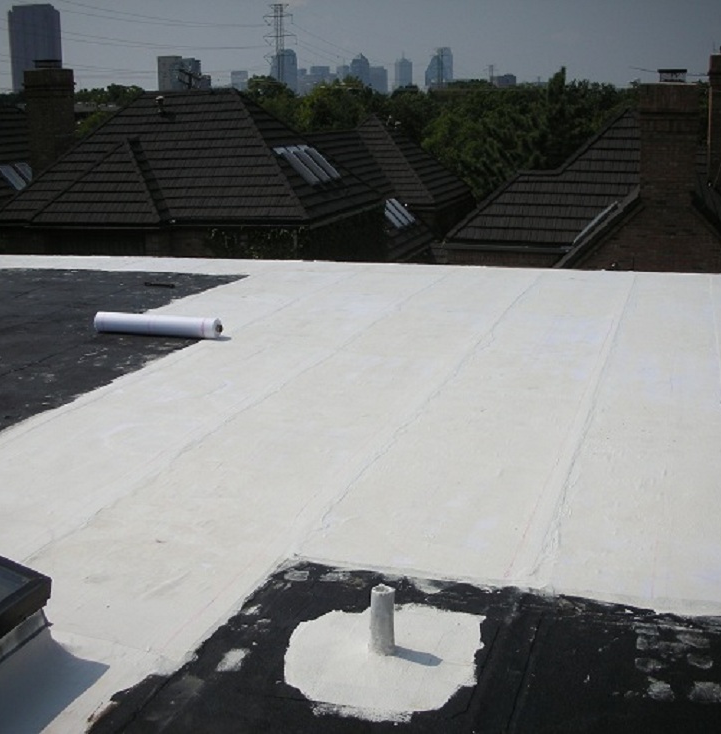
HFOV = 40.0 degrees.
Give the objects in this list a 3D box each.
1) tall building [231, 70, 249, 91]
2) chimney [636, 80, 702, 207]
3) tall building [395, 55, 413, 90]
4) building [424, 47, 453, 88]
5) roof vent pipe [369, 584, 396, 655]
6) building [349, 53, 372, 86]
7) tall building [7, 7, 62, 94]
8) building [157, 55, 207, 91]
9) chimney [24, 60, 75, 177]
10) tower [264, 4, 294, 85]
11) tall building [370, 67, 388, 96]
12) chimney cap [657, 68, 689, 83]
[{"bbox_3d":[-412.911,-955.252,3400.000,42.066,116.651,33.652,5,16,19],"label":"tall building"},{"bbox_3d":[5.903,-4.259,18.900,1.060,2.300,0.880,5,16,18],"label":"chimney"},{"bbox_3d":[174.677,-1156.292,4000.000,59.013,215.623,53.111,5,16,19],"label":"tall building"},{"bbox_3d":[294.256,-1078.307,3700.000,86.438,216.275,69.150,5,16,19],"label":"building"},{"bbox_3d":[0.067,0.775,3.033,0.073,0.211,0.073,-1,15,1],"label":"roof vent pipe"},{"bbox_3d":[0.153,-1009.920,3500.000,59.128,185.094,53.216,5,16,19],"label":"building"},{"bbox_3d":[-439.173,-408.011,1365.149,66.000,171.000,58.000,-5,15,-16],"label":"tall building"},{"bbox_3d":[-185.676,-290.108,1044.820,50.000,70.000,36.000,-3,15,-9],"label":"building"},{"bbox_3d":[-9.095,-7.205,29.000,0.980,3.350,0.980,5,16,18],"label":"chimney"},{"bbox_3d":[-19.730,-73.570,250.793,8.500,34.500,3.500,-2,15,-4],"label":"tower"},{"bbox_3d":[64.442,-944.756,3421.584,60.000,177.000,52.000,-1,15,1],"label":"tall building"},{"bbox_3d":[5.965,-5.555,18.900,0.510,0.222,0.459,5,16,18],"label":"chimney cap"}]

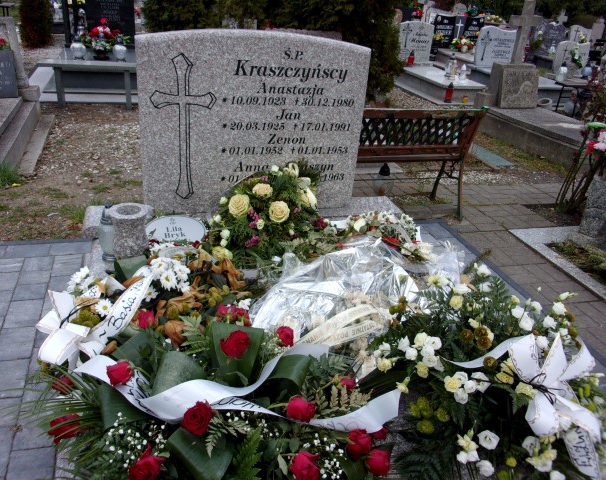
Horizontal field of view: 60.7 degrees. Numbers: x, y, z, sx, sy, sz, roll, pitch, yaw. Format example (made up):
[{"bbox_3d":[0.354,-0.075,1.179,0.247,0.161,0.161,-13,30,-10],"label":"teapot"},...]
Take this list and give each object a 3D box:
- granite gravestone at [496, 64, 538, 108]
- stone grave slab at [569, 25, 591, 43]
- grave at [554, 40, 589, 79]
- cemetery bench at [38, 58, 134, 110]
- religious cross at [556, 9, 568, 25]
[{"bbox_3d":[2.559,-1.840,6.205,0.540,0.470,0.320,-5,29,-16],"label":"granite gravestone"},{"bbox_3d":[6.185,-4.514,11.539,0.580,0.600,0.150,-5,29,-16],"label":"stone grave slab"},{"bbox_3d":[4.872,-3.275,9.394,0.650,0.640,0.160,-5,29,-16],"label":"grave"},{"bbox_3d":[-2.054,-1.532,5.100,1.020,0.420,0.340,-4,28,-17],"label":"cemetery bench"},{"bbox_3d":[5.711,-4.938,11.438,0.280,0.320,0.080,-5,29,-16],"label":"religious cross"}]

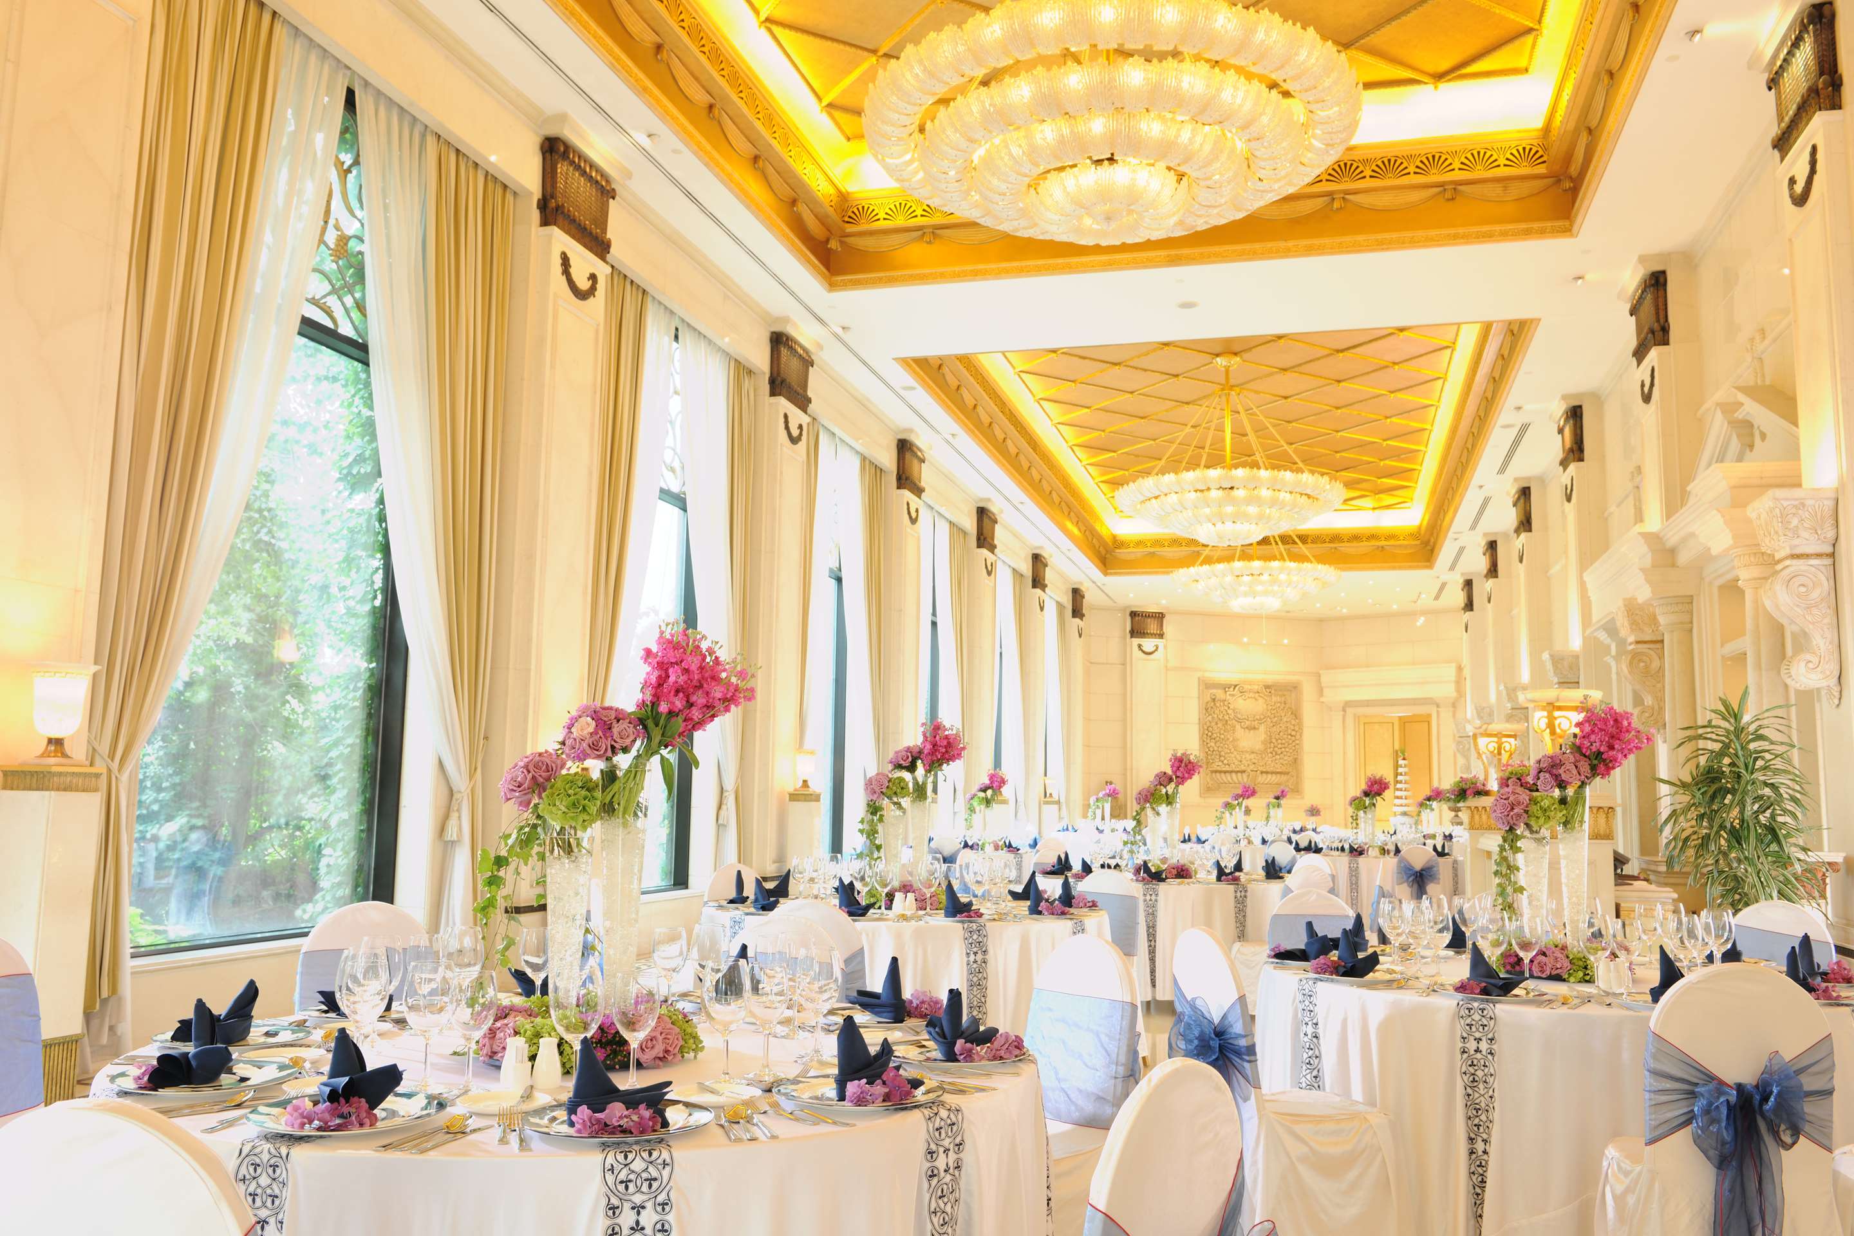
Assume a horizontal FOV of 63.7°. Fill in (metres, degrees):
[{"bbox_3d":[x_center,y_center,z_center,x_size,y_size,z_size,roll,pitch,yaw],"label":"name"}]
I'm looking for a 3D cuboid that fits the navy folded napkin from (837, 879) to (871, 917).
[{"bbox_3d":[-0.279,1.094,5.843,0.136,0.150,0.108,-1,-7,13],"label":"navy folded napkin"}]

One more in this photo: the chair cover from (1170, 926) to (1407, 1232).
[{"bbox_3d":[0.982,1.331,4.146,0.540,0.950,0.430,3,-7,-17],"label":"chair cover"}]

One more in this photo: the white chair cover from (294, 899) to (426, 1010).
[{"bbox_3d":[-1.552,1.305,4.250,0.430,0.950,0.540,6,-9,-37],"label":"white chair cover"}]

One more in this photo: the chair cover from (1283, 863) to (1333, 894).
[{"bbox_3d":[2.305,2.036,9.533,0.440,0.920,0.520,4,-8,-25],"label":"chair cover"}]

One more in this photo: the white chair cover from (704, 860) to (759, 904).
[{"bbox_3d":[-0.990,1.850,8.430,0.440,0.920,0.520,8,-10,-44],"label":"white chair cover"}]

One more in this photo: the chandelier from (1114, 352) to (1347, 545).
[{"bbox_3d":[3.987,-2.219,19.666,3.045,2.525,3.045,-1,-7,12],"label":"chandelier"}]

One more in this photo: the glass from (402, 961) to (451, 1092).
[{"bbox_3d":[-0.909,0.740,2.711,0.087,0.218,0.087,3,-7,-18],"label":"glass"}]

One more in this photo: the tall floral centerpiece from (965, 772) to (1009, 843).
[{"bbox_3d":[0.664,2.119,16.500,0.460,0.890,0.340,-1,-7,15],"label":"tall floral centerpiece"}]

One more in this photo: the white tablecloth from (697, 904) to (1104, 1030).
[{"bbox_3d":[-0.098,1.647,6.572,1.860,0.720,1.860,-1,-7,15],"label":"white tablecloth"}]

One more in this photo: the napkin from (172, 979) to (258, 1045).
[{"bbox_3d":[-1.305,0.716,2.741,0.112,0.114,0.140,2,-7,-6],"label":"napkin"}]

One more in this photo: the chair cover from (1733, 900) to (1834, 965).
[{"bbox_3d":[3.034,1.528,5.492,0.540,0.950,0.430,5,-8,-30],"label":"chair cover"}]

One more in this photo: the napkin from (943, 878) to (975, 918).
[{"bbox_3d":[0.151,1.266,6.768,0.145,0.175,0.120,1,-7,1],"label":"napkin"}]

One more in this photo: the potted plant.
[{"bbox_3d":[4.172,1.326,7.679,0.800,1.920,0.800,-3,-8,29],"label":"potted plant"}]

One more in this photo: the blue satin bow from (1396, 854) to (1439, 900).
[{"bbox_3d":[4.729,2.501,14.402,0.420,0.460,0.160,-1,-7,18],"label":"blue satin bow"}]

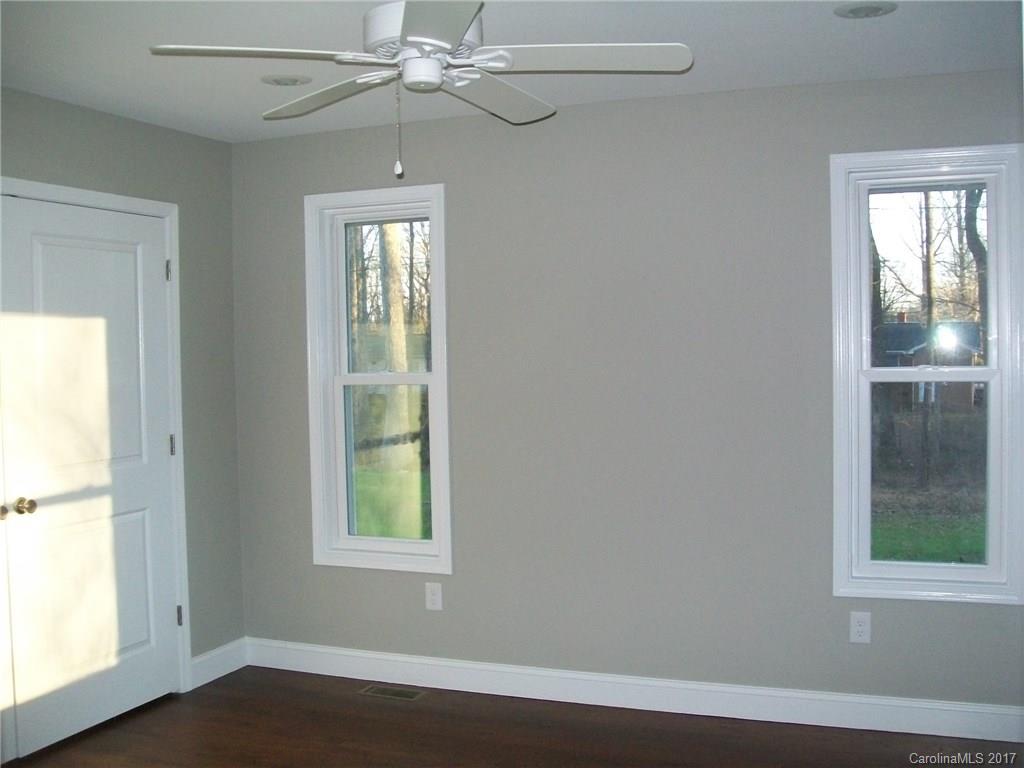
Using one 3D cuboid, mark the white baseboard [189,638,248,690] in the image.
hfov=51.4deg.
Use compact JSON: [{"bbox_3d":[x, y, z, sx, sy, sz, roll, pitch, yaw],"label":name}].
[{"bbox_3d":[-1.316,1.256,4.807,0.016,0.135,0.419,0,2,21],"label":"white baseboard"}]

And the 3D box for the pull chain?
[{"bbox_3d":[-0.271,-0.620,2.555,0.018,0.240,0.018,-1,2,0],"label":"pull chain"}]

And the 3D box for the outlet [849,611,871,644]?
[{"bbox_3d":[1.305,0.913,3.983,0.072,0.115,0.009,0,2,21],"label":"outlet"}]

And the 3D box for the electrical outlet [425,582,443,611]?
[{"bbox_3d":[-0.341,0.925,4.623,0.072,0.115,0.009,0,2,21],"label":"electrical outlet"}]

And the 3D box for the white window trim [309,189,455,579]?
[{"bbox_3d":[-0.577,-0.015,4.714,0.691,1.670,0.100,0,2,21],"label":"white window trim"}]

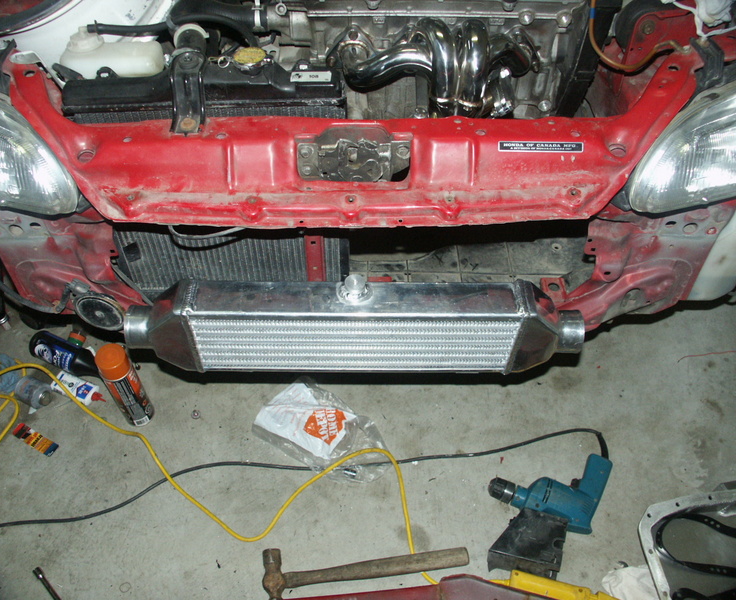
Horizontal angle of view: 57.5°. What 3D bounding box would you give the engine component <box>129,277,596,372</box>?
[{"bbox_3d":[-0.025,0.043,1.059,0.722,0.173,0.068,0,53,0],"label":"engine component"}]

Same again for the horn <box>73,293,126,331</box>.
[{"bbox_3d":[-0.443,0.008,1.131,0.090,0.092,0.048,15,53,12],"label":"horn"}]

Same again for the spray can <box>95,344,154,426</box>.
[{"bbox_3d":[-0.472,0.170,1.312,0.066,0.200,0.066,0,52,0],"label":"spray can"}]

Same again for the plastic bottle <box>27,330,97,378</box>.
[{"bbox_3d":[-0.616,0.128,1.431,0.210,0.062,0.062,18,97,14],"label":"plastic bottle"}]

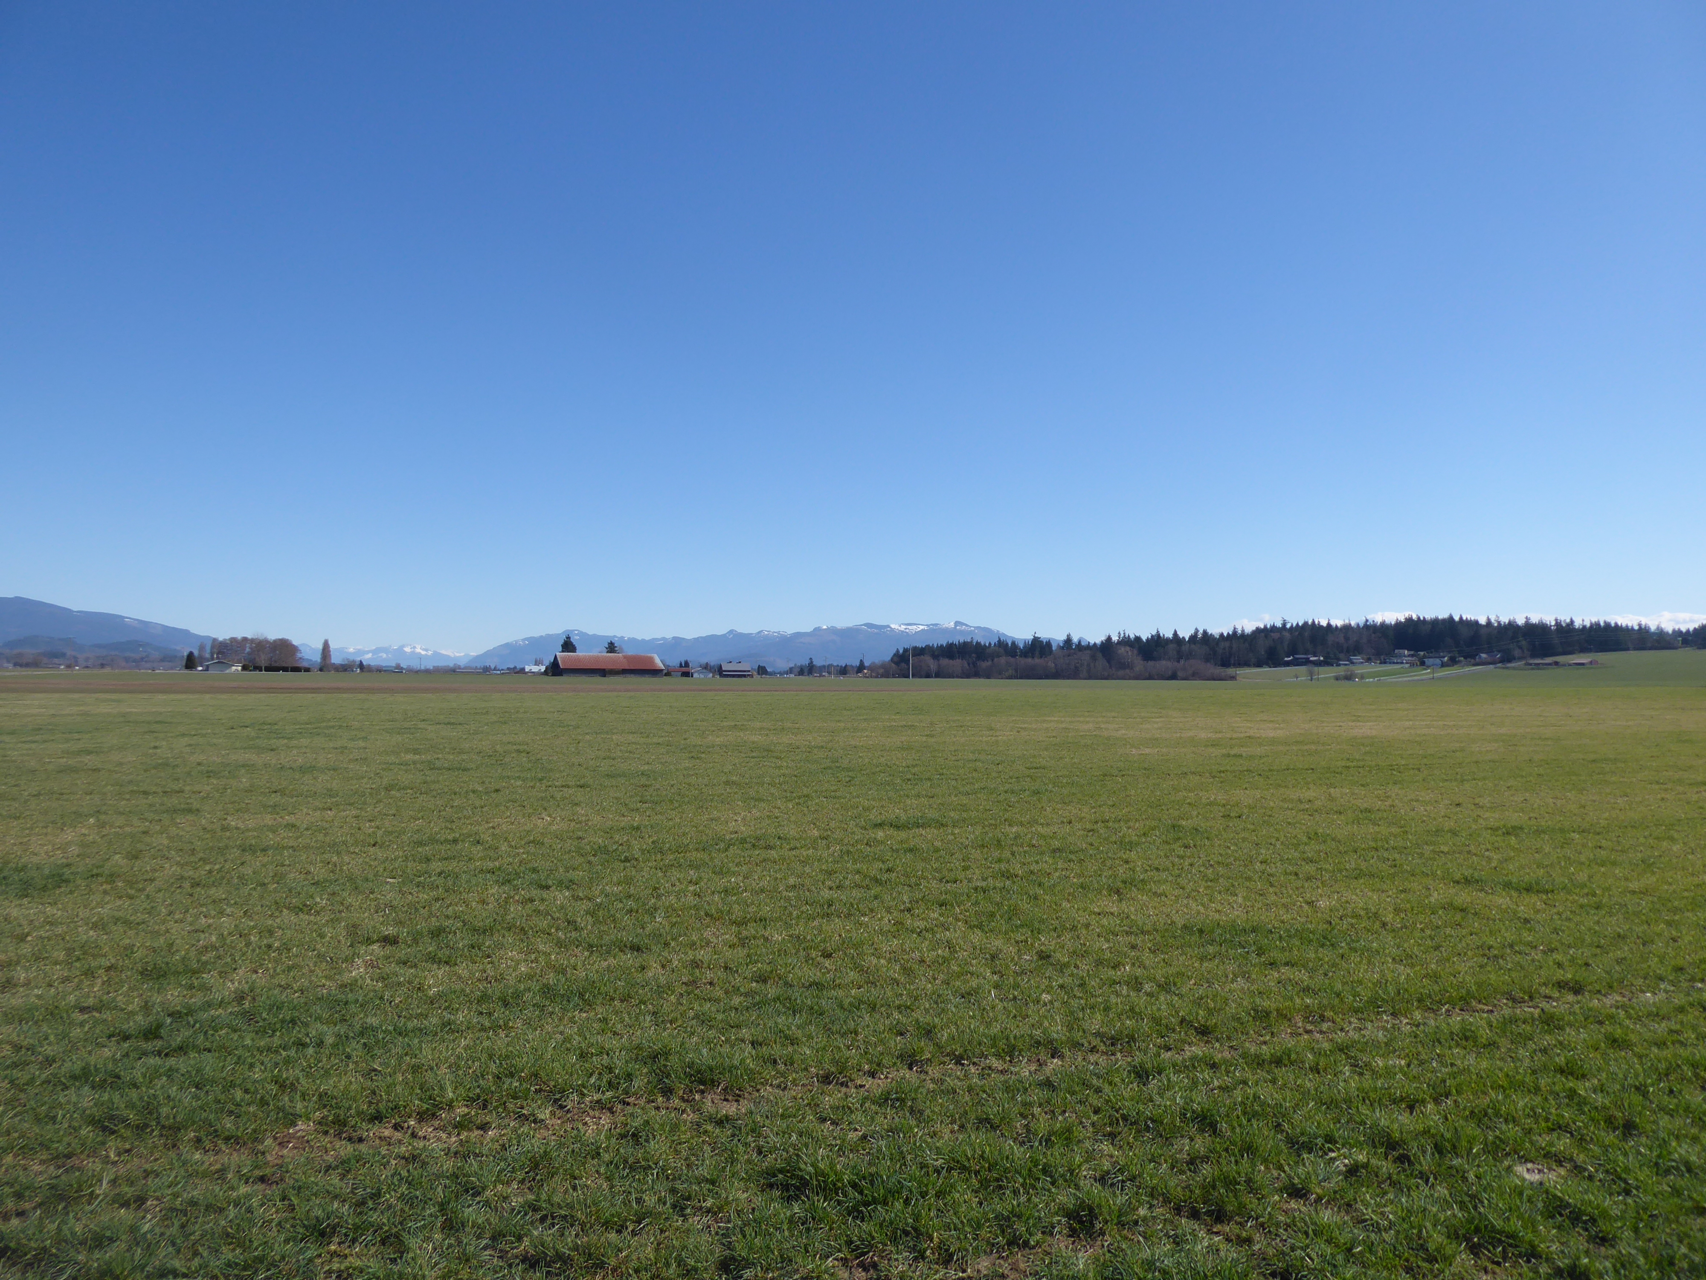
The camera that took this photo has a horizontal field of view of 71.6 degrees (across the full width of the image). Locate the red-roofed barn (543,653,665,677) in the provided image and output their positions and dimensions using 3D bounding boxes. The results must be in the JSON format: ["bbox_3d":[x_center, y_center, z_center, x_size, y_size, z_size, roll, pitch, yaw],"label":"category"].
[{"bbox_3d":[-91.390,9.420,440.520,38.190,8.450,20.790,2,-2,-25],"label":"red-roofed barn"}]

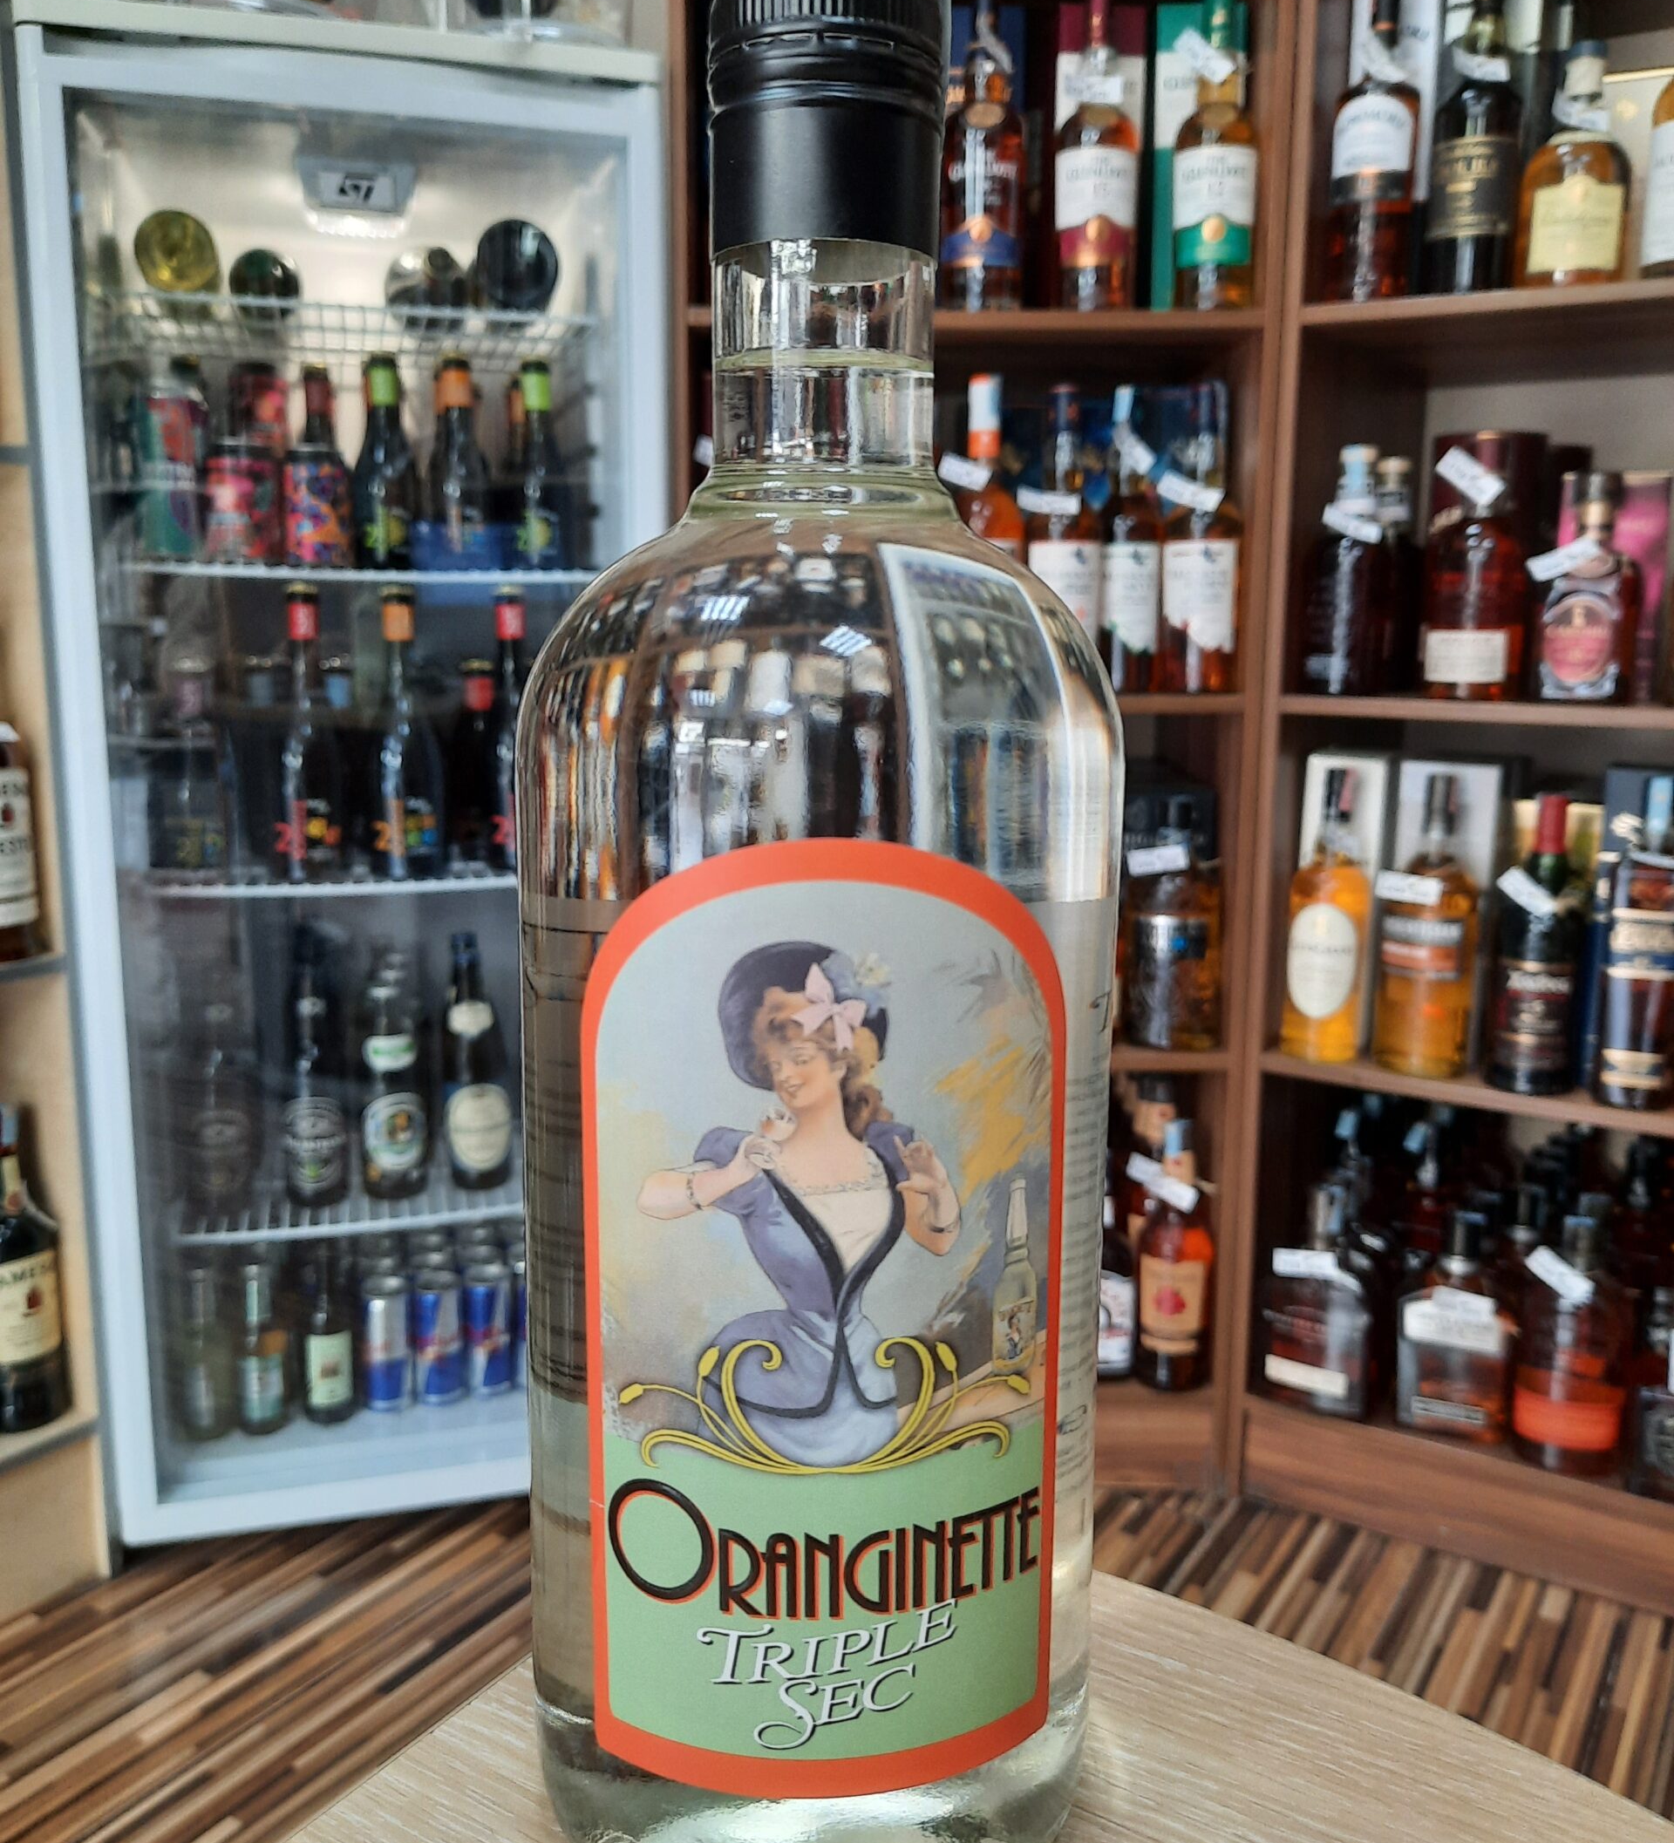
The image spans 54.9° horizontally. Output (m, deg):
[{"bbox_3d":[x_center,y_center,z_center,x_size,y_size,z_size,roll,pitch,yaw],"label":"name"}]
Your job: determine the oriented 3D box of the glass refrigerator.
[{"bbox_3d":[-0.503,-0.132,1.813,0.553,1.435,0.560,-2,10,-15],"label":"glass refrigerator"}]

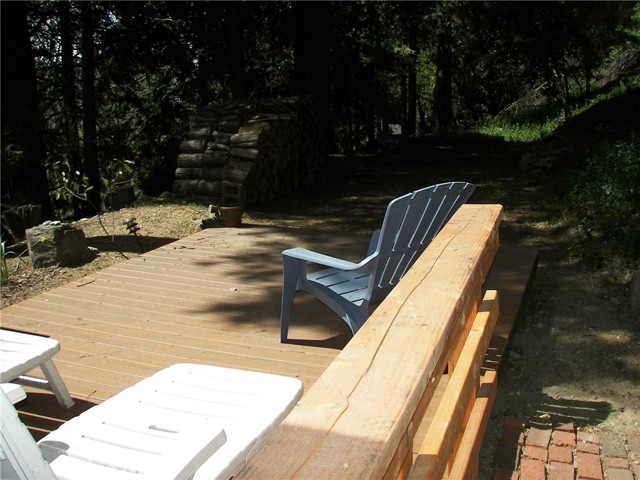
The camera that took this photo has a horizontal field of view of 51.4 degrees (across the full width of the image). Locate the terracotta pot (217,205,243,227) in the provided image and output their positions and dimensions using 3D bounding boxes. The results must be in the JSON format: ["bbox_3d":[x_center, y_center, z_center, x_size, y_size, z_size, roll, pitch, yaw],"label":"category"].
[{"bbox_3d":[-0.928,-0.252,6.839,0.240,0.210,0.240,-1,15,0],"label":"terracotta pot"}]

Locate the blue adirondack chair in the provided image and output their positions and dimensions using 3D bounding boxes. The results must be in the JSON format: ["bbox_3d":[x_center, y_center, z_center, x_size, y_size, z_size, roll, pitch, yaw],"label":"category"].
[{"bbox_3d":[0.371,0.131,3.775,0.807,1.032,0.885,-13,19,-37],"label":"blue adirondack chair"}]

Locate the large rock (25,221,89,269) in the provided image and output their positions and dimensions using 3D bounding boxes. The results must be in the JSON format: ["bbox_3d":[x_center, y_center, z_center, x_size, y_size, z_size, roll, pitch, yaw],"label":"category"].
[{"bbox_3d":[-2.214,0.034,5.662,0.460,0.345,0.360,-4,16,-10],"label":"large rock"}]

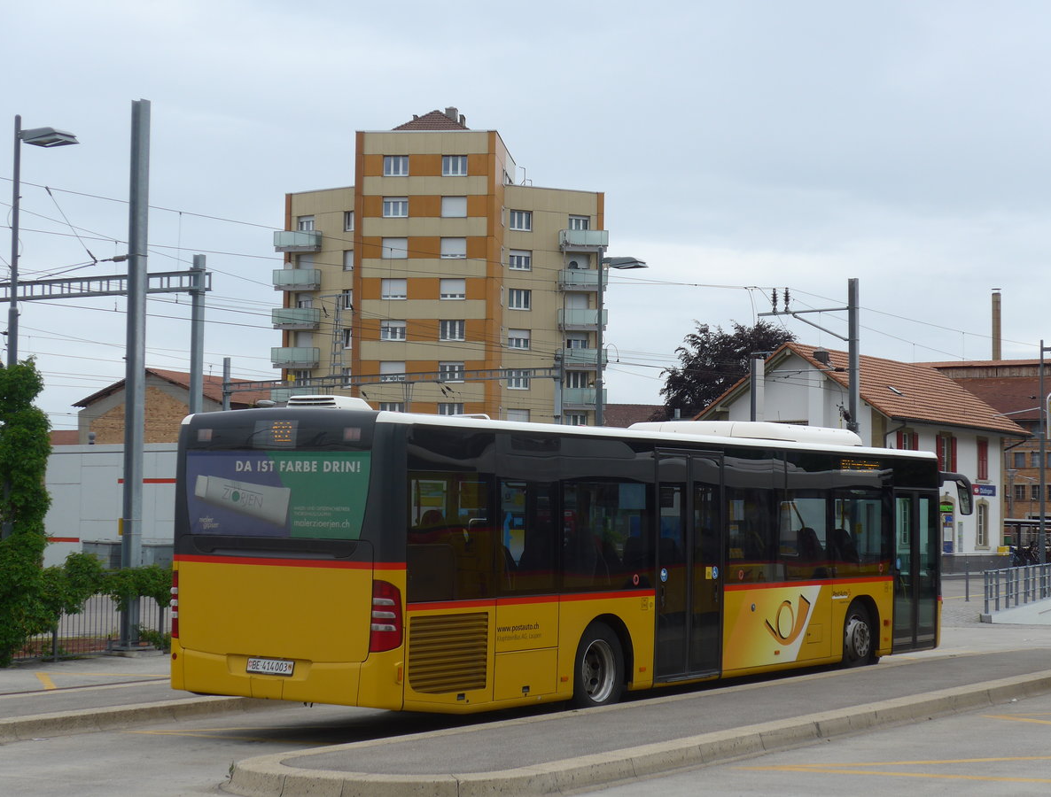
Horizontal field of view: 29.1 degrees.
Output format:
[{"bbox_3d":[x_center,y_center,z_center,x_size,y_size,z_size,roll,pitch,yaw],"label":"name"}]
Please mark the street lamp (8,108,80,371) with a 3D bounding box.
[{"bbox_3d":[-6.205,-0.119,25.763,0.970,6.950,0.420,-1,-4,31],"label":"street lamp"}]

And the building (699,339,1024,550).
[{"bbox_3d":[16.845,2.828,100.858,10.900,9.930,17.300,-2,-4,34],"label":"building"}]

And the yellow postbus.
[{"bbox_3d":[1.171,1.693,22.420,2.600,3.100,12.000,-2,-4,34],"label":"yellow postbus"}]

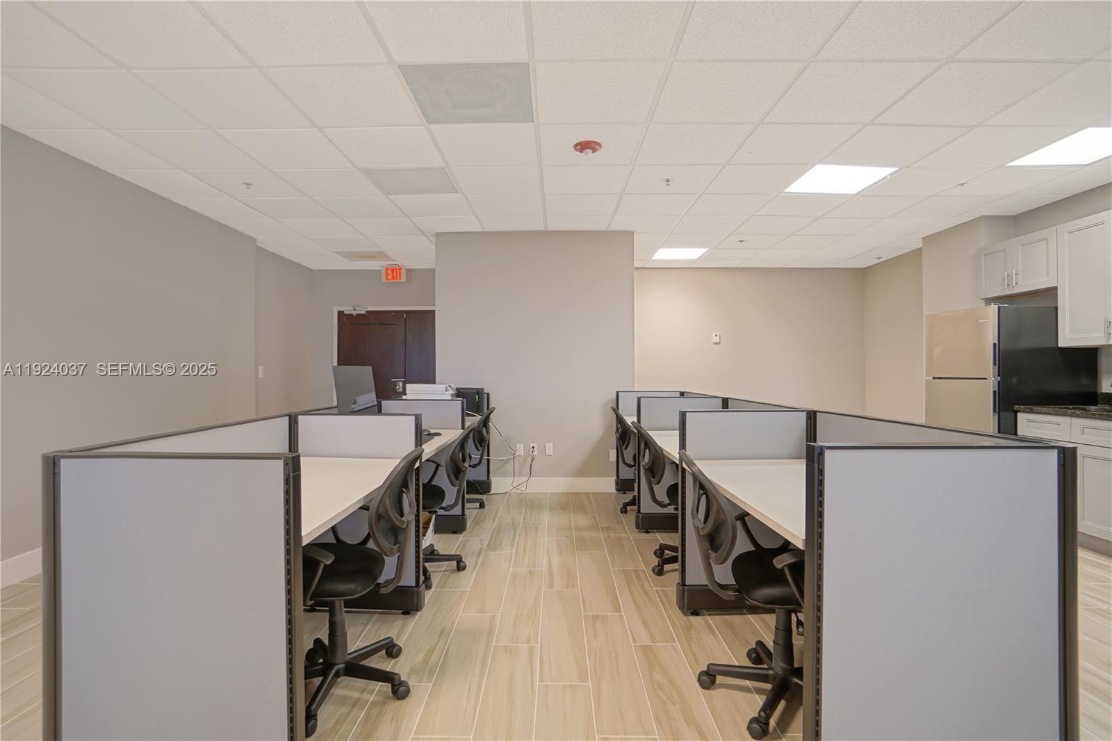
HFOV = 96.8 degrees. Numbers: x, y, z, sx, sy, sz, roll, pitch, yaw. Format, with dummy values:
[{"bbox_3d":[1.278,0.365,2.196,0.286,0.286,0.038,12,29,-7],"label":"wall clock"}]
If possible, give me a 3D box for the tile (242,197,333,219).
[{"bbox_3d":[-2.266,-1.388,4.216,0.615,0.018,0.570,0,0,0],"label":"tile"}]

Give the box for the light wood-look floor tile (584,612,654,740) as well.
[{"bbox_3d":[0.242,1.249,2.103,0.207,0.010,0.846,0,0,0],"label":"light wood-look floor tile"}]

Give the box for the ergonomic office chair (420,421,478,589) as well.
[{"bbox_3d":[-0.816,0.779,3.060,0.660,0.930,0.600,0,0,3],"label":"ergonomic office chair"}]

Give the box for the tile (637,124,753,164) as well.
[{"bbox_3d":[0.872,-1.457,3.199,0.630,0.020,0.595,0,0,0],"label":"tile"}]

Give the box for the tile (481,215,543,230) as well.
[{"bbox_3d":[-0.405,-1.390,4.696,0.605,0.020,0.450,0,0,0],"label":"tile"}]

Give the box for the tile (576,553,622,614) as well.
[{"bbox_3d":[0.238,1.220,2.884,0.202,0.010,0.827,0,0,0],"label":"tile"}]

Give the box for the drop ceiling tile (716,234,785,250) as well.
[{"bbox_3d":[2.185,-1.456,5.559,0.630,0.020,0.595,0,0,0],"label":"drop ceiling tile"}]

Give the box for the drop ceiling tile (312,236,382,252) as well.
[{"bbox_3d":[-2.278,-1.385,5.366,0.605,0.020,0.550,0,0,0],"label":"drop ceiling tile"}]

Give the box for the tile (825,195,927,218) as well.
[{"bbox_3d":[2.832,-1.460,4.386,0.630,0.020,0.595,0,0,0],"label":"tile"}]

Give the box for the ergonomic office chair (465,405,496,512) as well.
[{"bbox_3d":[-0.880,0.815,4.460,0.670,0.950,0.600,0,0,0],"label":"ergonomic office chair"}]

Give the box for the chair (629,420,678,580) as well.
[{"bbox_3d":[0.825,0.779,3.059,0.630,0.906,0.600,0,0,0],"label":"chair"}]

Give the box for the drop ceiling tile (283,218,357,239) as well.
[{"bbox_3d":[-2.351,-1.445,4.992,0.630,0.020,0.595,0,0,0],"label":"drop ceiling tile"}]

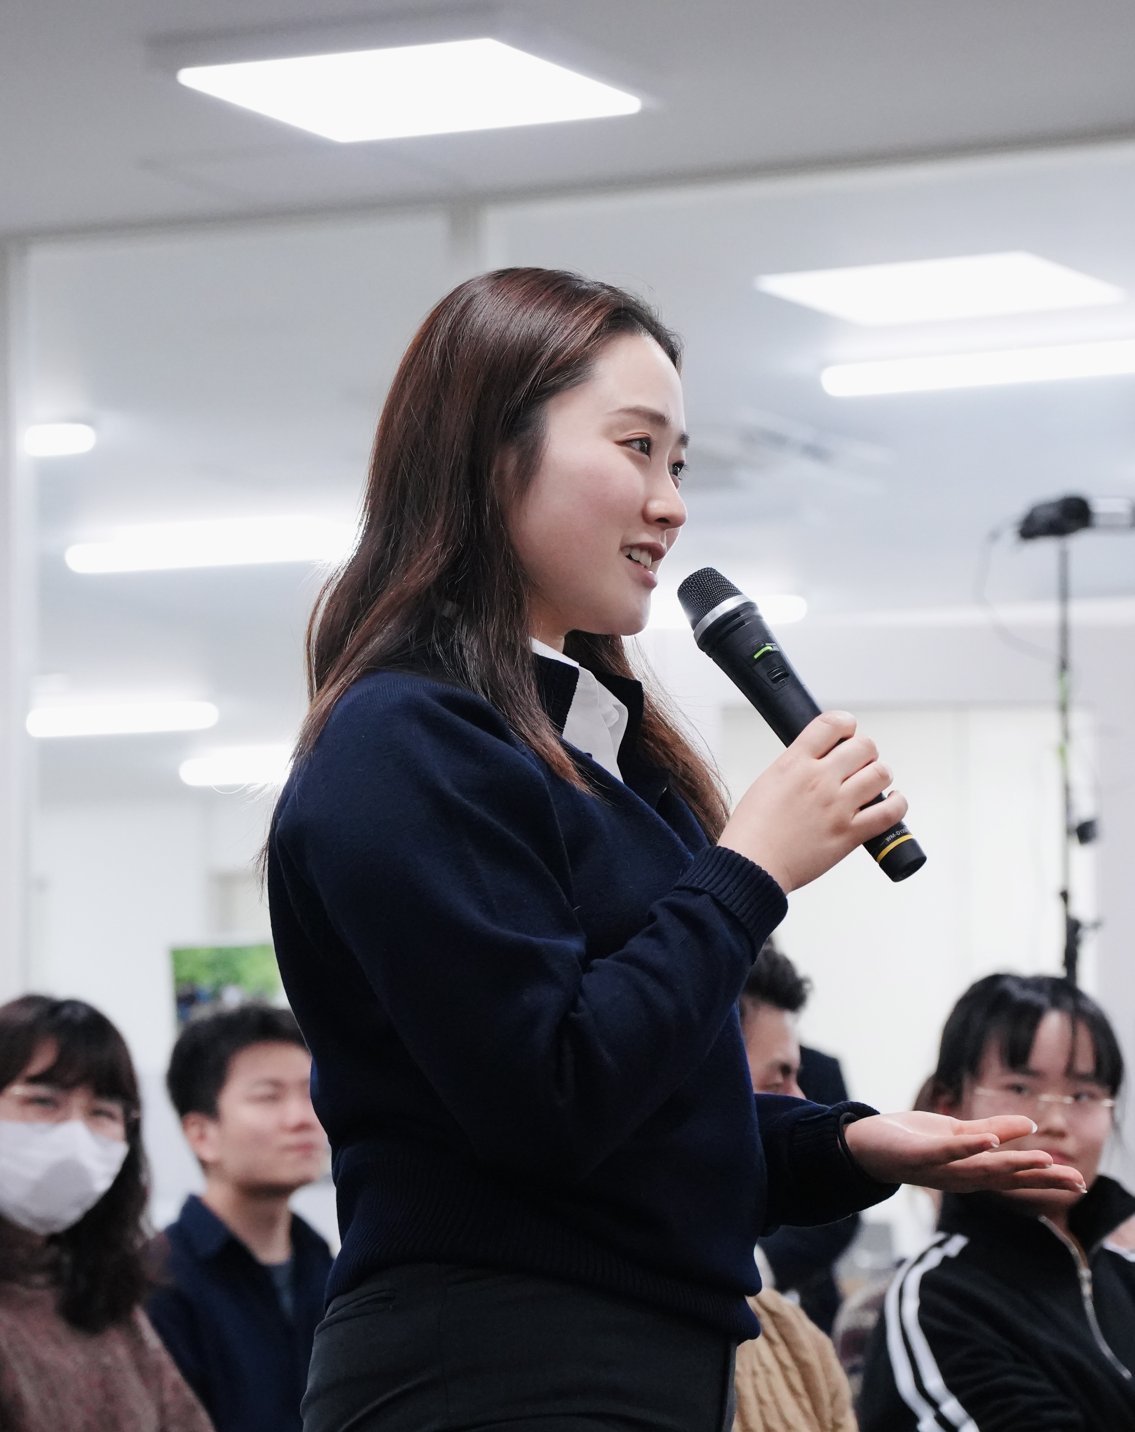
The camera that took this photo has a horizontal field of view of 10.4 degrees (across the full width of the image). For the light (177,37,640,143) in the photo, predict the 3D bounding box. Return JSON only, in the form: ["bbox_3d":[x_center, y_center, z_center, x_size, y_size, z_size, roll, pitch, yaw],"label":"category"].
[{"bbox_3d":[-0.259,-1.073,10.515,0.620,0.060,0.620,-3,-6,26],"label":"light"}]

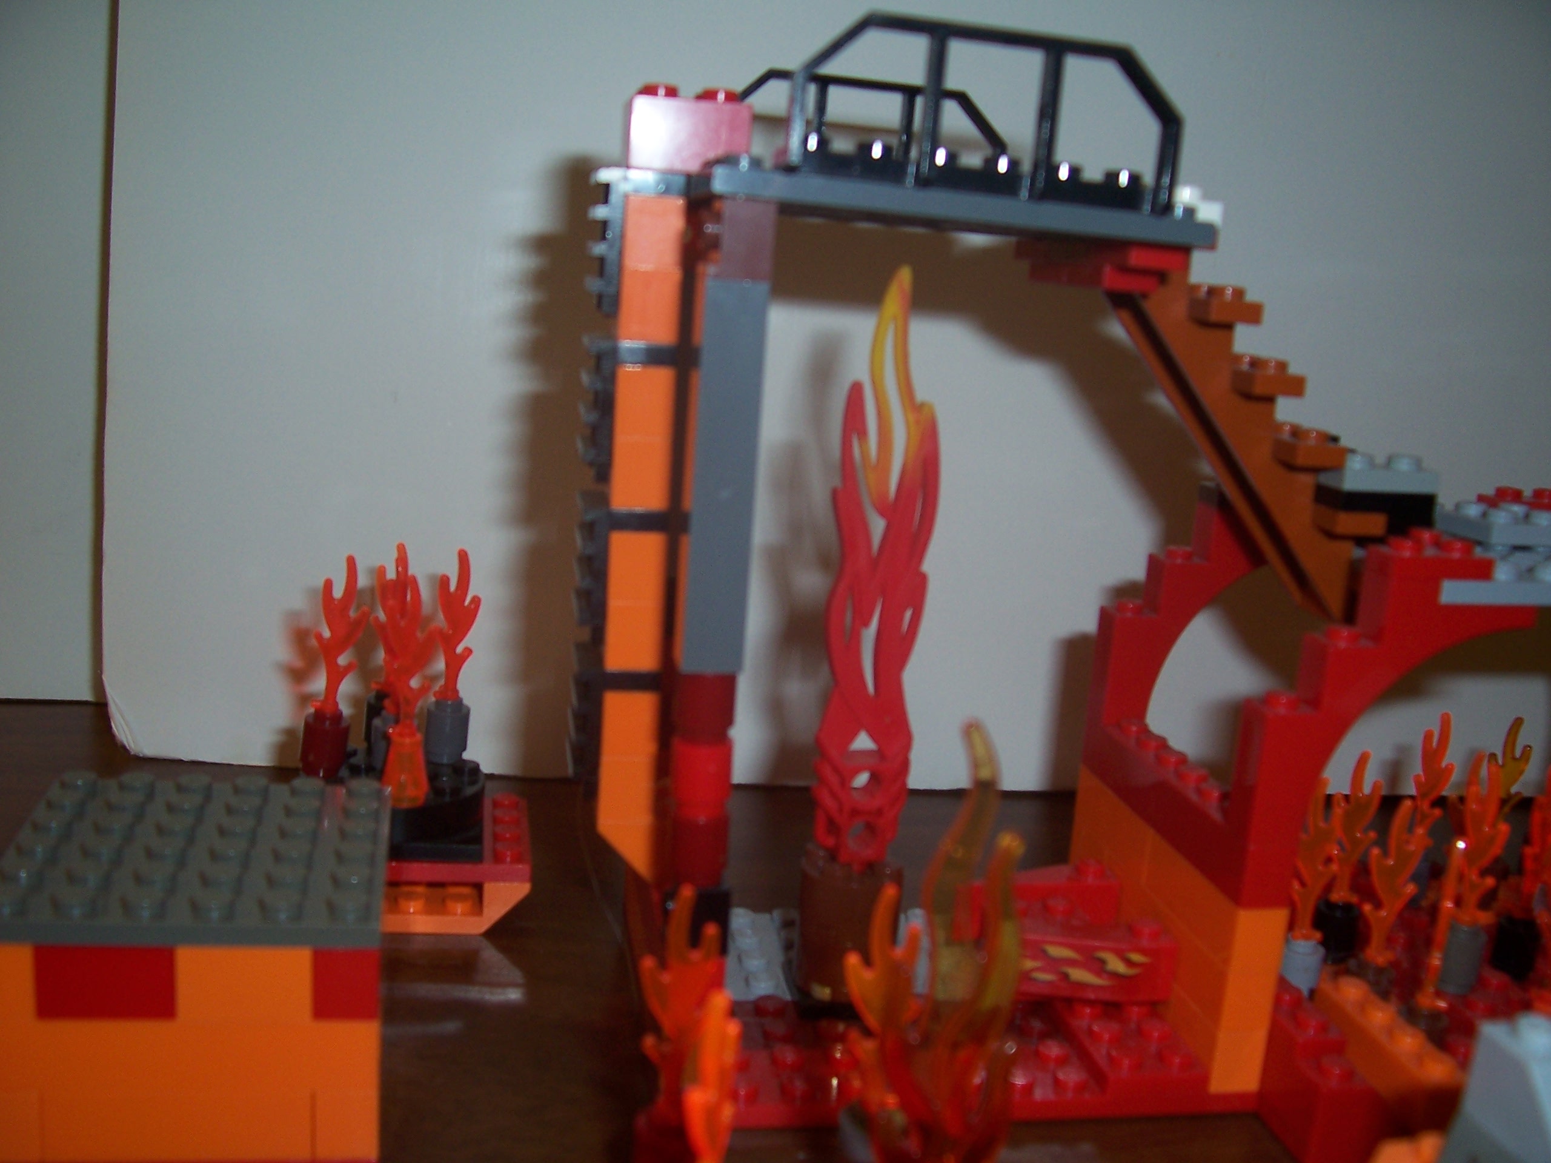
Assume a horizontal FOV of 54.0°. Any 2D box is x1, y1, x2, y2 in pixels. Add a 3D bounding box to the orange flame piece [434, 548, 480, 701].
[{"bbox_3d":[-0.056,0.008,0.269,0.009,0.028,0.004,1,12,-12],"label":"orange flame piece"}]

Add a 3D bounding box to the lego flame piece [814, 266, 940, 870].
[{"bbox_3d":[0.015,-0.002,0.224,0.015,0.088,0.007,1,12,-9],"label":"lego flame piece"}]

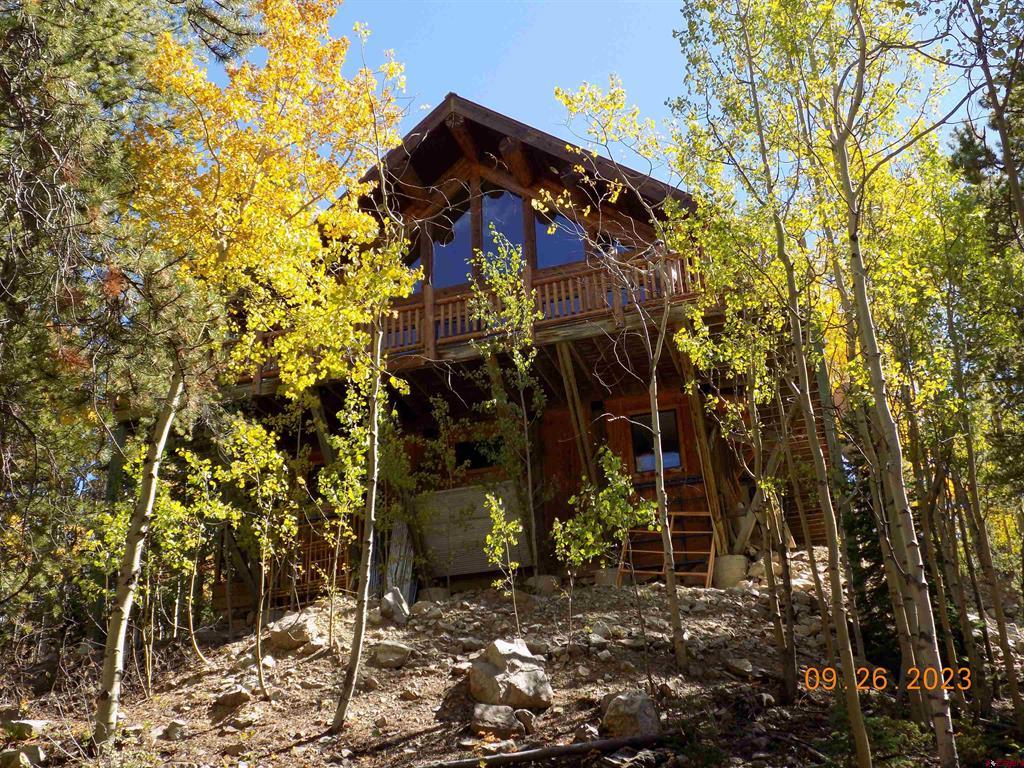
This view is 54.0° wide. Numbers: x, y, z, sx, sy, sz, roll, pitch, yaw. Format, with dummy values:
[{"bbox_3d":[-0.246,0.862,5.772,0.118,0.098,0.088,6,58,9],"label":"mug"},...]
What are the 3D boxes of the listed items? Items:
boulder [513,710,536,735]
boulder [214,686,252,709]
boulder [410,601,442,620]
[{"bbox_3d":[0.099,2.684,8.000,0.187,0.199,0.190,-3,-16,0],"label":"boulder"},{"bbox_3d":[-2.409,2.712,8.700,0.330,0.200,0.280,4,-25,-14],"label":"boulder"},{"bbox_3d":[-1.173,3.108,13.800,0.430,0.280,0.360,0,-24,-5],"label":"boulder"}]

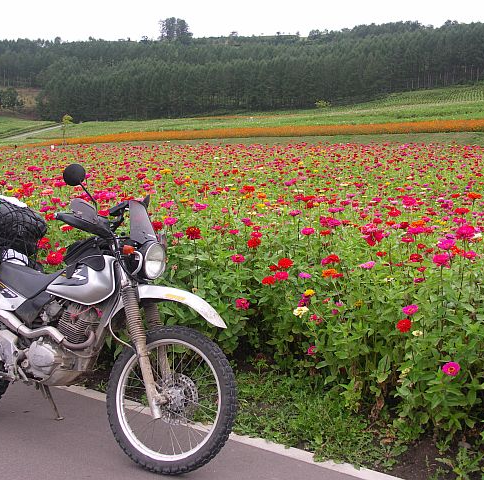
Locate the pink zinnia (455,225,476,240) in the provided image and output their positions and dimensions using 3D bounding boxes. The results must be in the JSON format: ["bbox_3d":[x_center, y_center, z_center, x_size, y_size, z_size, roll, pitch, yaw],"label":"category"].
[{"bbox_3d":[1.225,-0.041,3.750,0.102,0.060,0.102,3,14,18],"label":"pink zinnia"}]

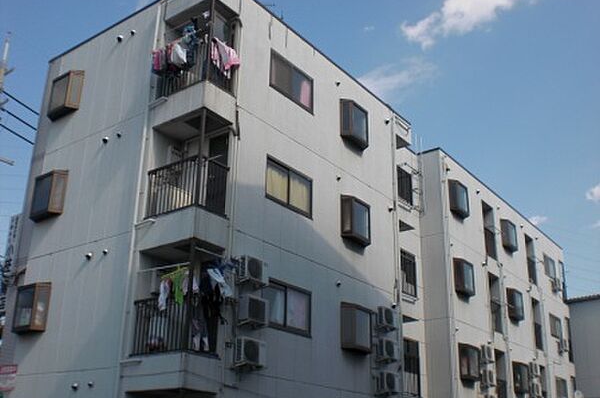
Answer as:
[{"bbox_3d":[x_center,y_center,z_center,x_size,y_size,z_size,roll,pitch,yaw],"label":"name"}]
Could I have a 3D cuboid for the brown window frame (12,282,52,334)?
[{"bbox_3d":[-6.205,2.519,15.127,1.046,1.131,0.299,-15,-27,34],"label":"brown window frame"}]

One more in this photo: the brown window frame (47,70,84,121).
[{"bbox_3d":[-6.223,-2.761,17.393,1.089,1.157,0.302,-15,-27,35],"label":"brown window frame"}]

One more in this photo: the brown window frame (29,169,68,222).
[{"bbox_3d":[-6.190,-0.078,16.180,1.105,1.170,0.299,-15,-27,34],"label":"brown window frame"}]

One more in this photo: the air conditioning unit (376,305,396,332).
[{"bbox_3d":[2.300,3.175,17.392,0.260,0.514,0.684,-15,-27,34],"label":"air conditioning unit"}]

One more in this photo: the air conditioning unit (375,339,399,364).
[{"bbox_3d":[2.272,3.918,17.076,0.260,0.496,0.716,-15,-27,34],"label":"air conditioning unit"}]

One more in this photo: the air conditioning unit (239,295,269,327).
[{"bbox_3d":[-0.925,2.280,13.373,0.282,0.524,0.645,-15,-27,35],"label":"air conditioning unit"}]

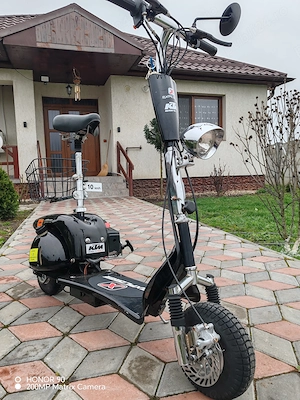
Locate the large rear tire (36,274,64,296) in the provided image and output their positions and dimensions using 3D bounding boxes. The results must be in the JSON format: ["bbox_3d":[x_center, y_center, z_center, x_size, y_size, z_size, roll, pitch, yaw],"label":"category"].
[{"bbox_3d":[-0.514,0.368,1.638,0.088,0.258,0.258,-6,8,-41],"label":"large rear tire"}]

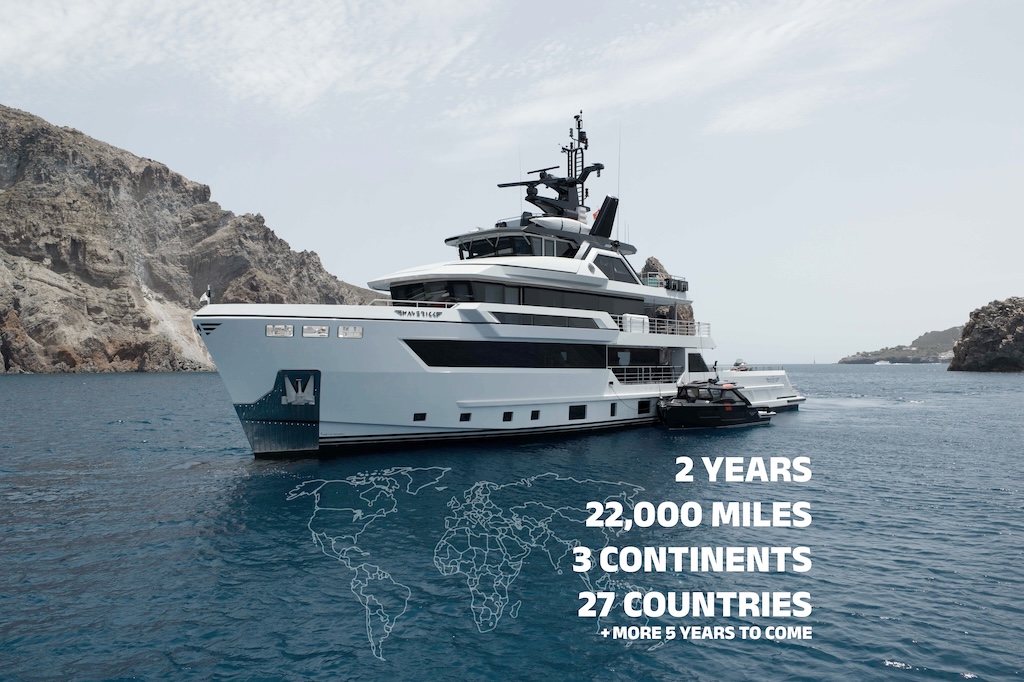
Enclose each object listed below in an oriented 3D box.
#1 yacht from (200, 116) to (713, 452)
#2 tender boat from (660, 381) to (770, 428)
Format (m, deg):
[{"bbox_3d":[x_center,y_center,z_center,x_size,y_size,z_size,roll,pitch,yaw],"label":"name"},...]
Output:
[{"bbox_3d":[4.116,-4.303,39.824,9.000,18.400,44.000,-2,-3,44],"label":"yacht"},{"bbox_3d":[11.466,3.677,38.840,8.500,2.750,2.800,1,-2,-35],"label":"tender boat"}]

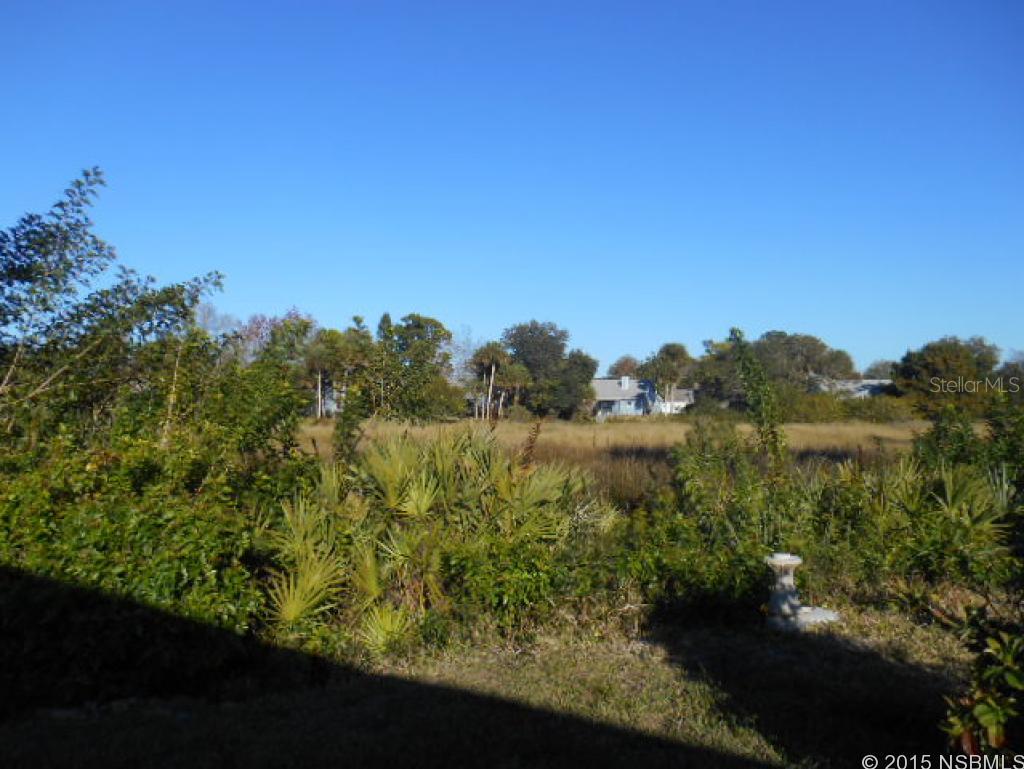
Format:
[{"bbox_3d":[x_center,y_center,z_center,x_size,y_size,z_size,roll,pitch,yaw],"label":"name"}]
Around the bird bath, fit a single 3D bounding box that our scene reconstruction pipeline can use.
[{"bbox_3d":[2.160,1.540,5.750,0.520,0.500,0.470,-1,-2,20],"label":"bird bath"}]

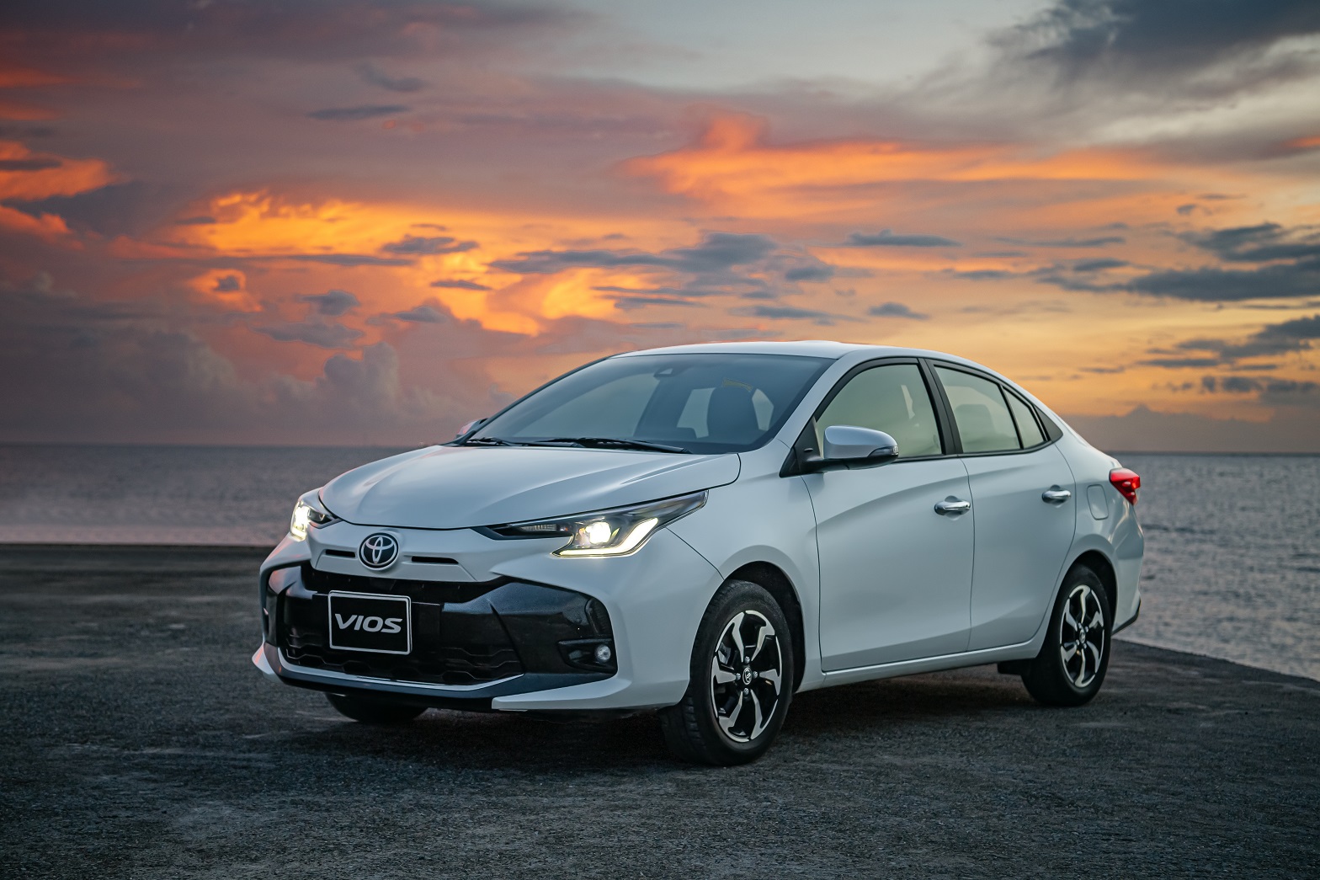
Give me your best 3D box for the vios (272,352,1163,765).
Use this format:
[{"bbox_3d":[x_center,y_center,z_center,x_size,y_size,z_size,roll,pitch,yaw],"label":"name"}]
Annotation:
[{"bbox_3d":[0.397,0.333,8.404,1.750,1.475,4.425,1,-1,36],"label":"vios"}]

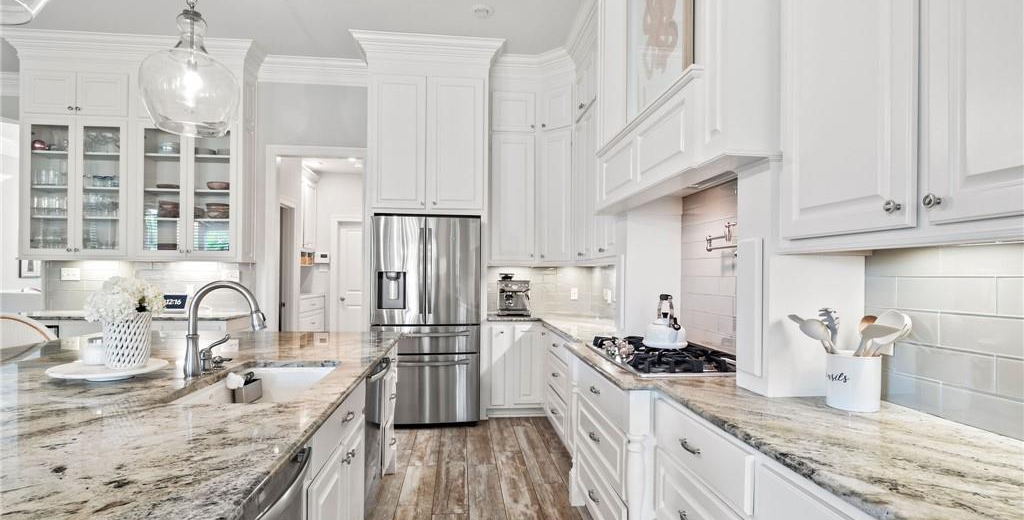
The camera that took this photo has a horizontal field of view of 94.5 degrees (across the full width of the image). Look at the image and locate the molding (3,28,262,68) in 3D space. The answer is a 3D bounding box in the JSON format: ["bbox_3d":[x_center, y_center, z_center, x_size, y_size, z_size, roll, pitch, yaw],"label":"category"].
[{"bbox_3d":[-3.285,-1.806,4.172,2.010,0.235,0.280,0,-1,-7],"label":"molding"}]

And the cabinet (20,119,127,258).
[{"bbox_3d":[-3.897,-0.649,4.372,0.890,1.230,0.350,0,-1,-6],"label":"cabinet"}]

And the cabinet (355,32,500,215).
[{"bbox_3d":[-0.775,-1.188,4.521,1.260,1.560,0.700,0,-1,-6],"label":"cabinet"}]

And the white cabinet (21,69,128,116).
[{"bbox_3d":[-3.788,-1.443,4.232,0.850,0.395,0.320,0,-1,-7],"label":"white cabinet"}]

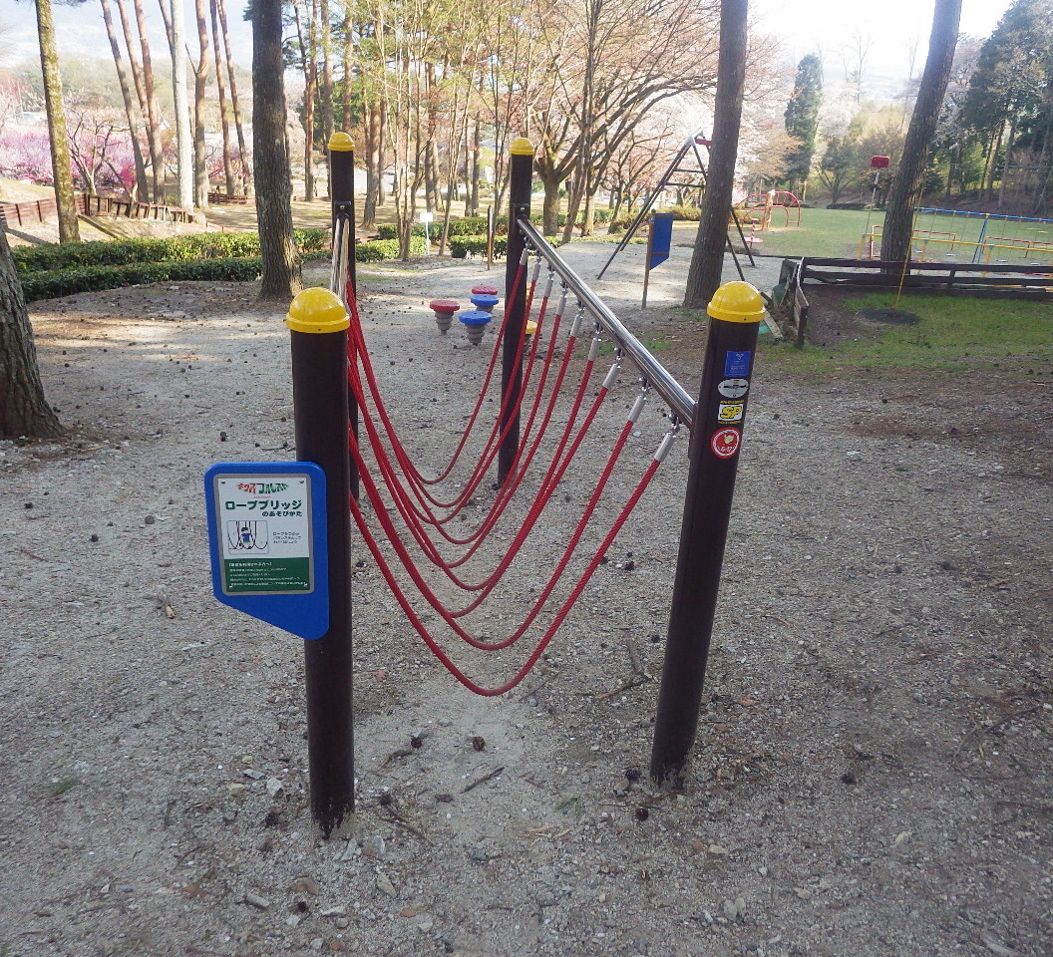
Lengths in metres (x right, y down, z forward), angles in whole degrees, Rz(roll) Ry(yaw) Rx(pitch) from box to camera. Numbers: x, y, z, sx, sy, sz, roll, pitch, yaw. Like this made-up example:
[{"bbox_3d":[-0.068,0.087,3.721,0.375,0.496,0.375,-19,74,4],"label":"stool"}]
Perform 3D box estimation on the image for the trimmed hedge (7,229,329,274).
[{"bbox_3d":[-5.371,-3.625,14.820,0.750,0.450,5.770,17,25,27],"label":"trimmed hedge"}]

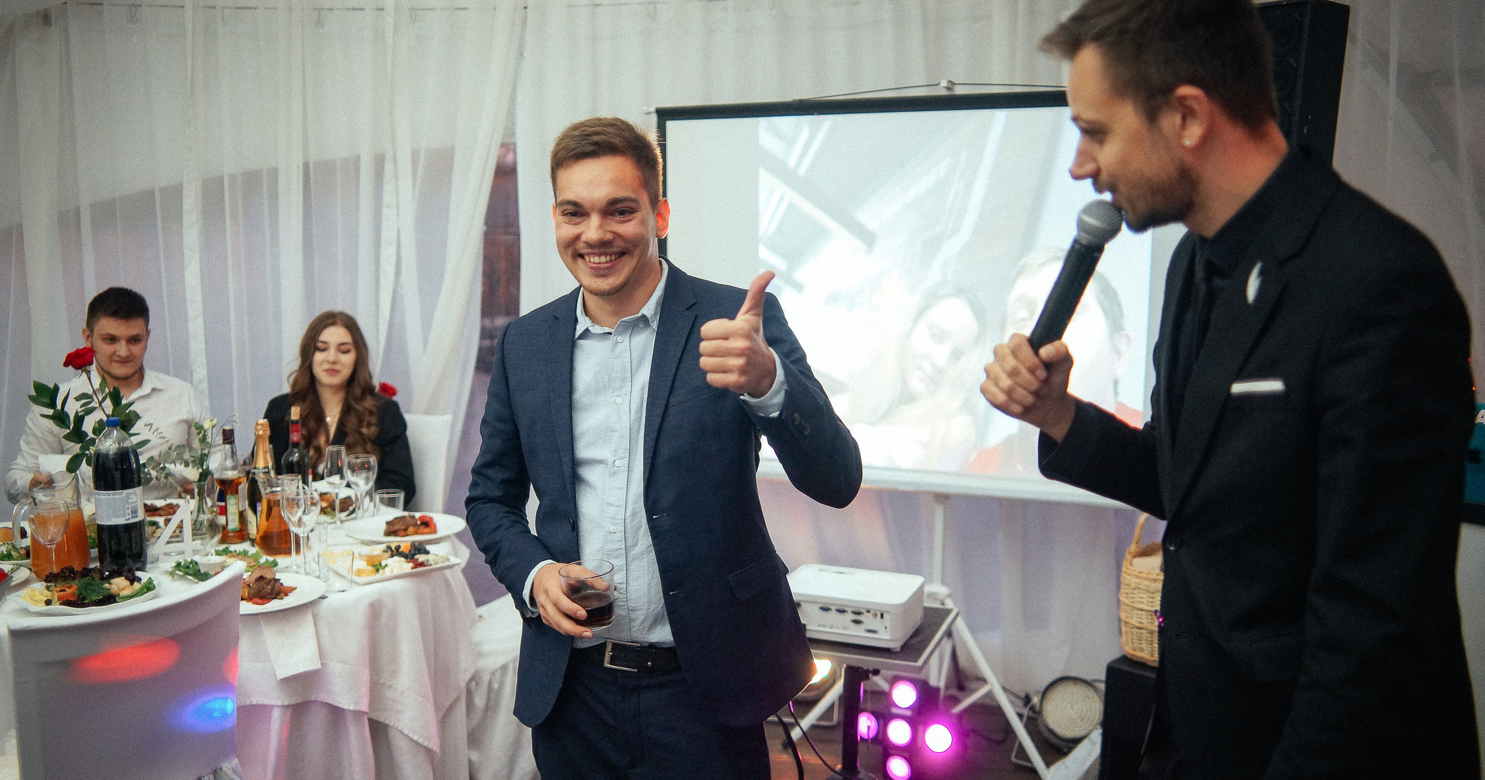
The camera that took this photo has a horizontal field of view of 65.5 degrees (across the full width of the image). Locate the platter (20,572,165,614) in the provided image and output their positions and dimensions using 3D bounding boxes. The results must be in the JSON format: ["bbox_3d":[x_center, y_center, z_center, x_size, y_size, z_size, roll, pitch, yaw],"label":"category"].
[{"bbox_3d":[-1.385,0.409,2.438,0.300,0.070,0.275,-4,10,-30],"label":"platter"}]

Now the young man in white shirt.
[{"bbox_3d":[-1.611,0.408,3.047,0.560,1.328,0.750,-4,10,-24],"label":"young man in white shirt"}]

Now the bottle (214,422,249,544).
[{"bbox_3d":[-1.206,0.215,2.724,0.080,0.290,0.080,1,9,0],"label":"bottle"}]

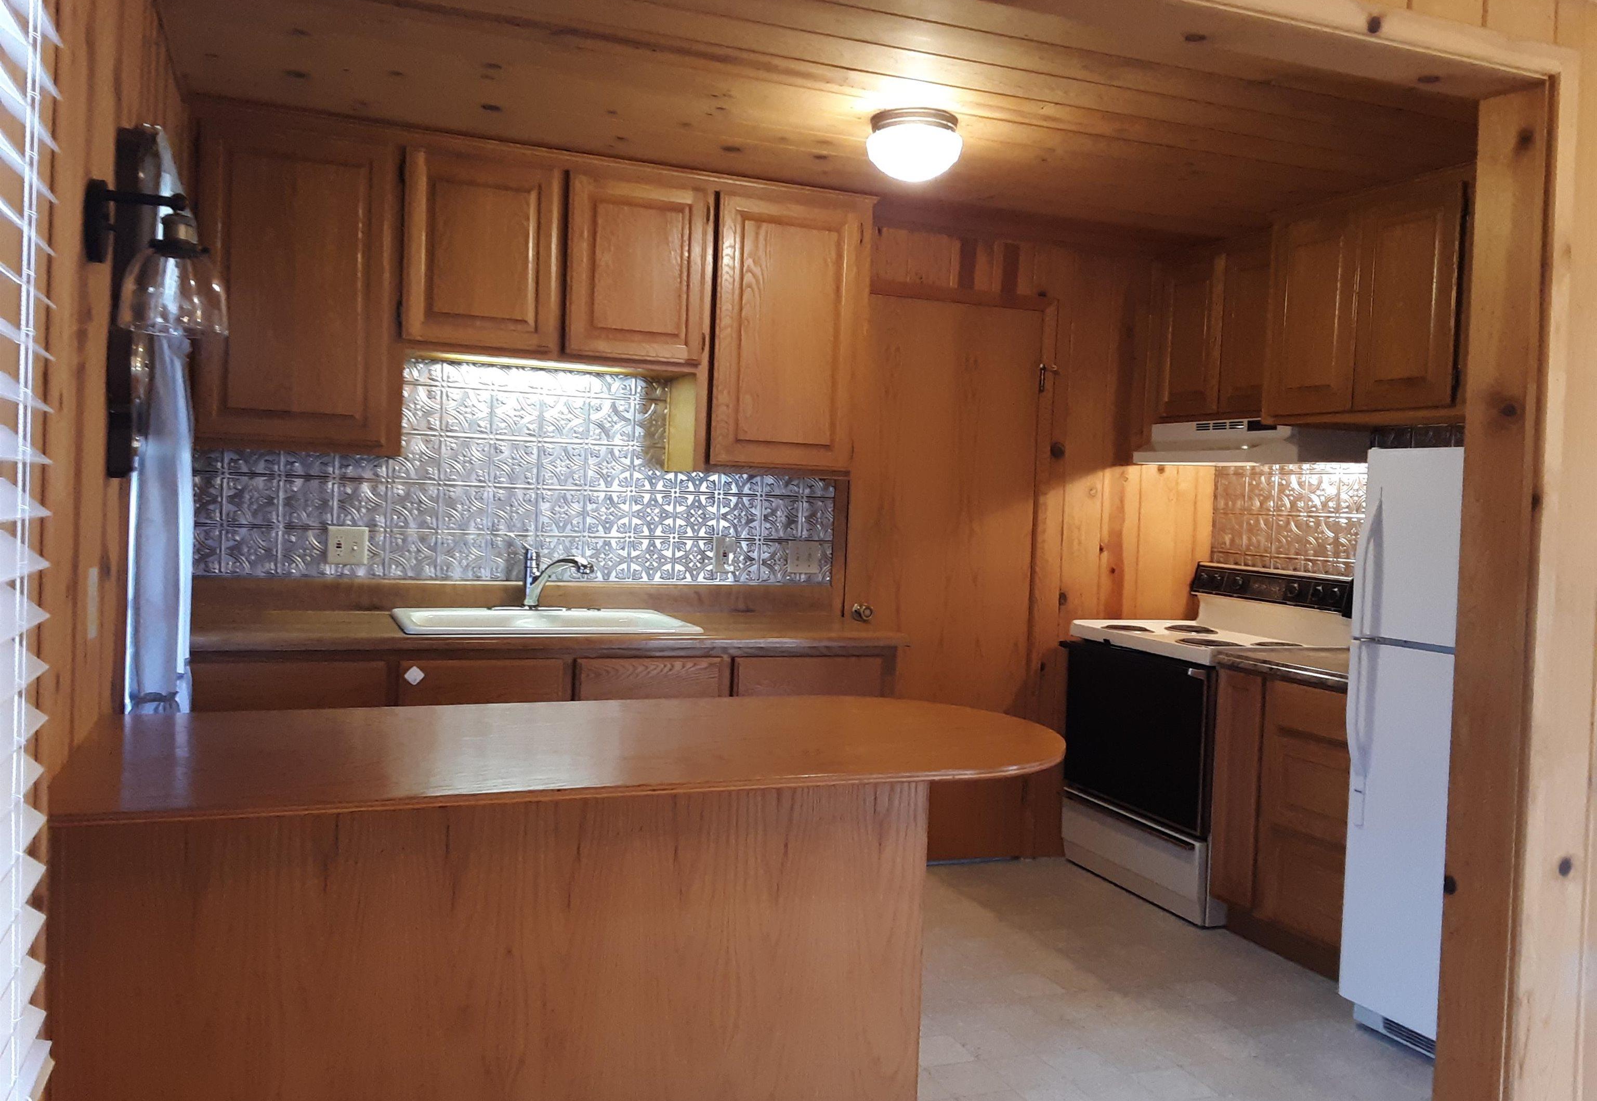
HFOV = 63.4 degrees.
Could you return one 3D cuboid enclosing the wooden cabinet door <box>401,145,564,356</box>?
[{"bbox_3d":[-0.904,-0.851,3.694,0.434,0.531,0.025,1,2,-23],"label":"wooden cabinet door"}]

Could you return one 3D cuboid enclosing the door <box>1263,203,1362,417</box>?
[{"bbox_3d":[1.593,-0.726,3.970,0.022,0.601,0.355,1,3,-23],"label":"door"}]

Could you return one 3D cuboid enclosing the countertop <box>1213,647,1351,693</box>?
[{"bbox_3d":[1.777,0.386,3.973,0.655,0.040,0.700,1,3,-23],"label":"countertop"}]

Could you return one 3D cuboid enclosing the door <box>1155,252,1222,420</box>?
[{"bbox_3d":[1.428,-0.775,4.681,0.025,0.583,0.335,1,2,-23],"label":"door"}]

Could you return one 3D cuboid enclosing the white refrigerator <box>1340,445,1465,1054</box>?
[{"bbox_3d":[1.935,0.538,3.263,0.760,1.551,0.710,1,3,-23],"label":"white refrigerator"}]

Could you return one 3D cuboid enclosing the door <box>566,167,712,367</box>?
[{"bbox_3d":[-0.481,-0.841,3.870,0.425,0.532,0.025,1,2,-23],"label":"door"}]

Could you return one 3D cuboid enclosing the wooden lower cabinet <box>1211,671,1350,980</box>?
[{"bbox_3d":[1.768,0.836,4.002,0.630,0.863,0.700,1,3,-23],"label":"wooden lower cabinet"}]

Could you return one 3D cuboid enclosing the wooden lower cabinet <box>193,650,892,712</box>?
[{"bbox_3d":[-0.772,0.706,3.905,2.020,0.896,0.576,1,3,-23],"label":"wooden lower cabinet"}]

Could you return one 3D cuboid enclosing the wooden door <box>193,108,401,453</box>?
[{"bbox_3d":[-1.370,-0.723,3.542,0.510,0.875,0.040,1,2,-21],"label":"wooden door"}]

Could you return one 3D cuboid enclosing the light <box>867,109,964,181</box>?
[{"bbox_3d":[0.284,-0.990,3.196,0.240,0.148,0.240,3,3,0],"label":"light"}]

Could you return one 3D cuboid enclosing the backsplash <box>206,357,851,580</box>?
[{"bbox_3d":[-0.815,-0.236,4.123,2.065,0.683,0.016,1,3,-23],"label":"backsplash"}]

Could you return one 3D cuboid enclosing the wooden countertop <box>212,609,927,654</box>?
[{"bbox_3d":[-0.724,0.241,3.870,2.060,0.040,0.616,1,3,-23],"label":"wooden countertop"}]

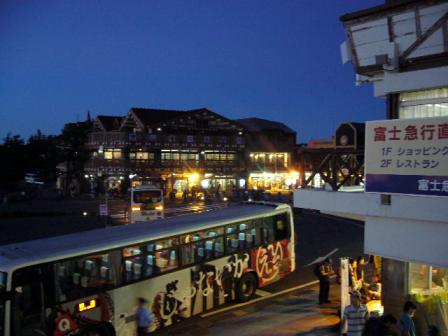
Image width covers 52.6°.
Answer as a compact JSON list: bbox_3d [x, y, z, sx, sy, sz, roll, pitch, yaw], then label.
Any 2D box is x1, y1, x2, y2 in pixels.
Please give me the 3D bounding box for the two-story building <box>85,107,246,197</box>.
[{"bbox_3d":[-8.600,-2.100,63.500,19.800,11.700,13.000,0,0,-22],"label":"two-story building"}]

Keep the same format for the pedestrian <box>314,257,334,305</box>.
[{"bbox_3d":[3.640,4.070,16.400,0.580,1.700,0.520,0,0,23],"label":"pedestrian"}]

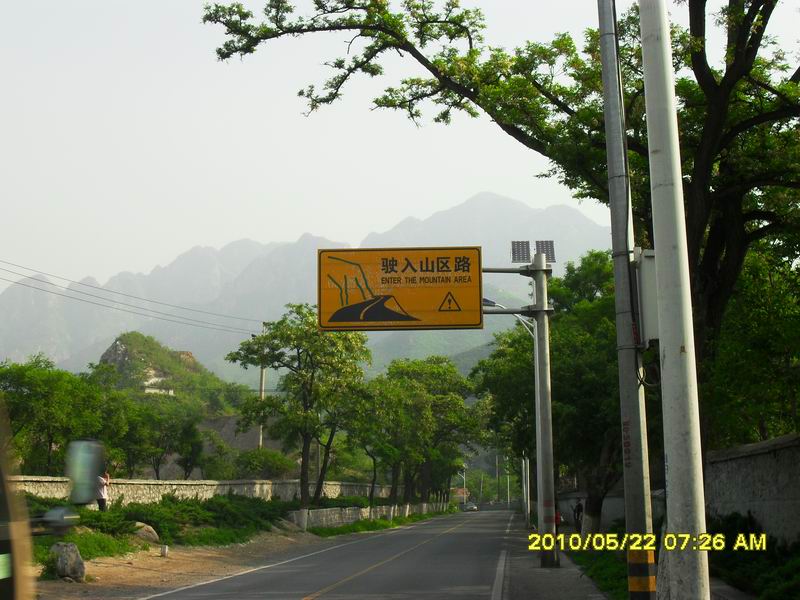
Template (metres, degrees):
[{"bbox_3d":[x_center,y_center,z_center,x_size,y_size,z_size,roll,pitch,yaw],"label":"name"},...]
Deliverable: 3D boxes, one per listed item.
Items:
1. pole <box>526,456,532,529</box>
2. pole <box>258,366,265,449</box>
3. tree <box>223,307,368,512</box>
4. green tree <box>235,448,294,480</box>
[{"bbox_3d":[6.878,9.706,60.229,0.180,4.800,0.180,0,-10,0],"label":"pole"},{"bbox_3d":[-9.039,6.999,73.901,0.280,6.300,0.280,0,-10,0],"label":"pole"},{"bbox_3d":[-5.015,5.133,55.954,7.114,10.168,6.000,0,-10,0],"label":"tree"},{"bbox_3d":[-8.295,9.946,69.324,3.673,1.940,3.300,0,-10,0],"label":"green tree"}]

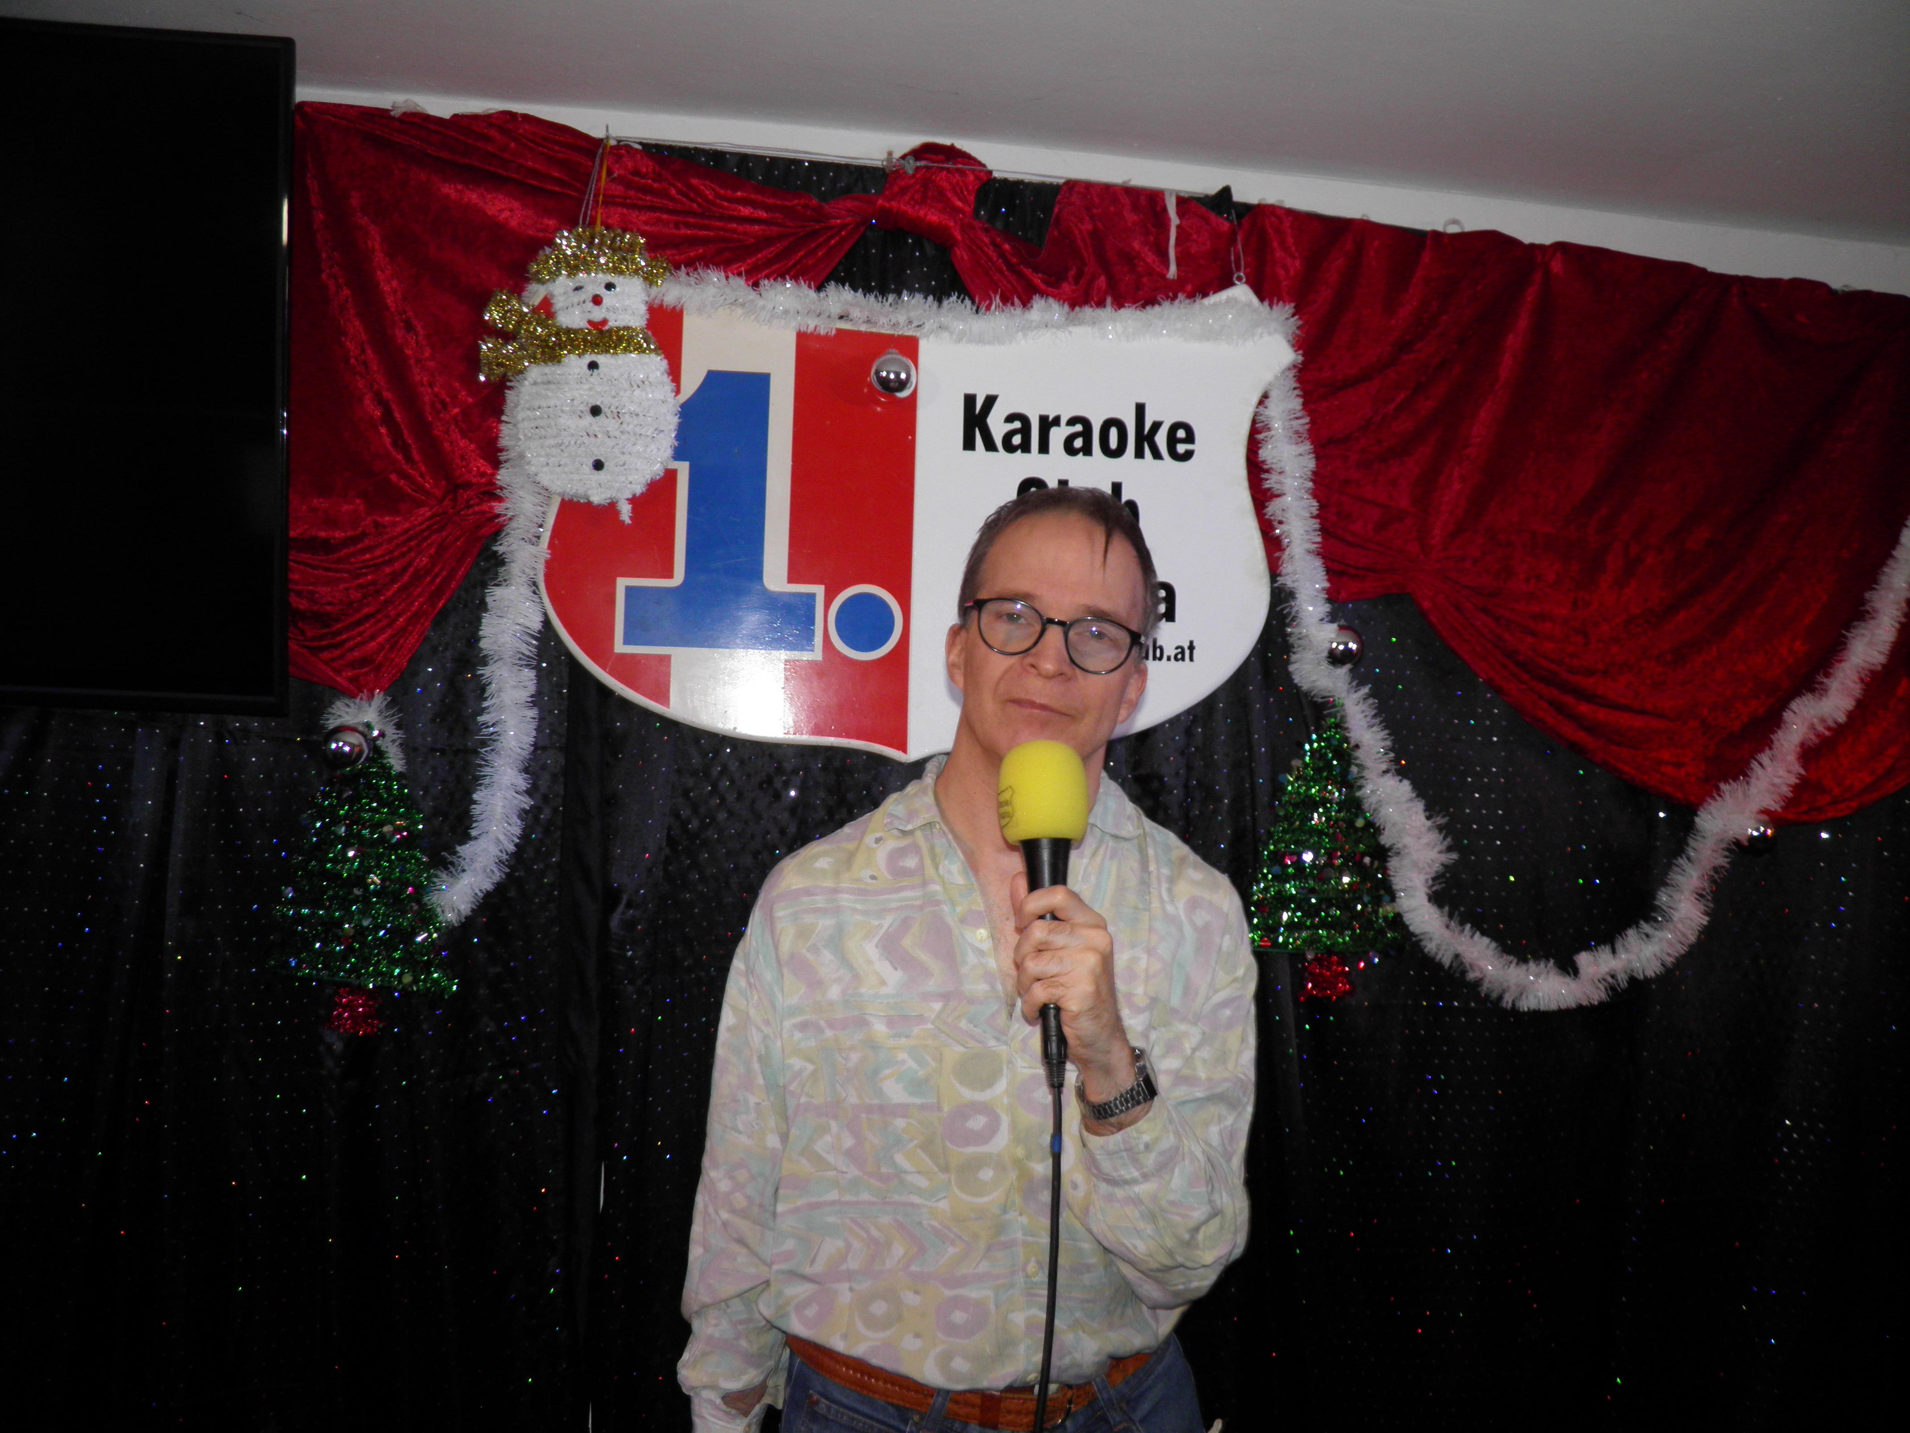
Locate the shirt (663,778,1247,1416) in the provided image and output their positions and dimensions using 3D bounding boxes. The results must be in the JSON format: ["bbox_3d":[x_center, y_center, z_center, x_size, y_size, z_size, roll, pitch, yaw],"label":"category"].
[{"bbox_3d":[0.005,0.330,1.360,0.500,0.600,0.320,2,-3,-13],"label":"shirt"}]

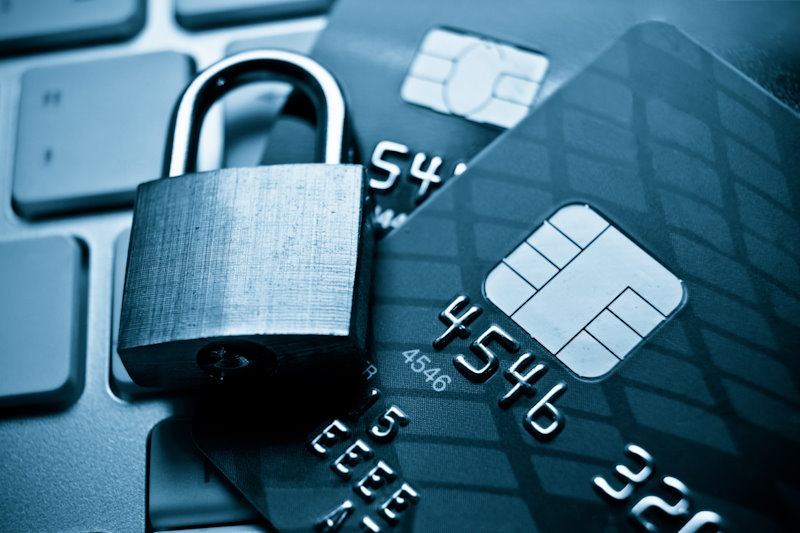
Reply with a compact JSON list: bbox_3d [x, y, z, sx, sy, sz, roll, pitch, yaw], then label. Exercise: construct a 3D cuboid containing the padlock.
[{"bbox_3d":[-0.011,-0.005,0.147,0.018,0.008,0.030,-4,58,11],"label":"padlock"}]

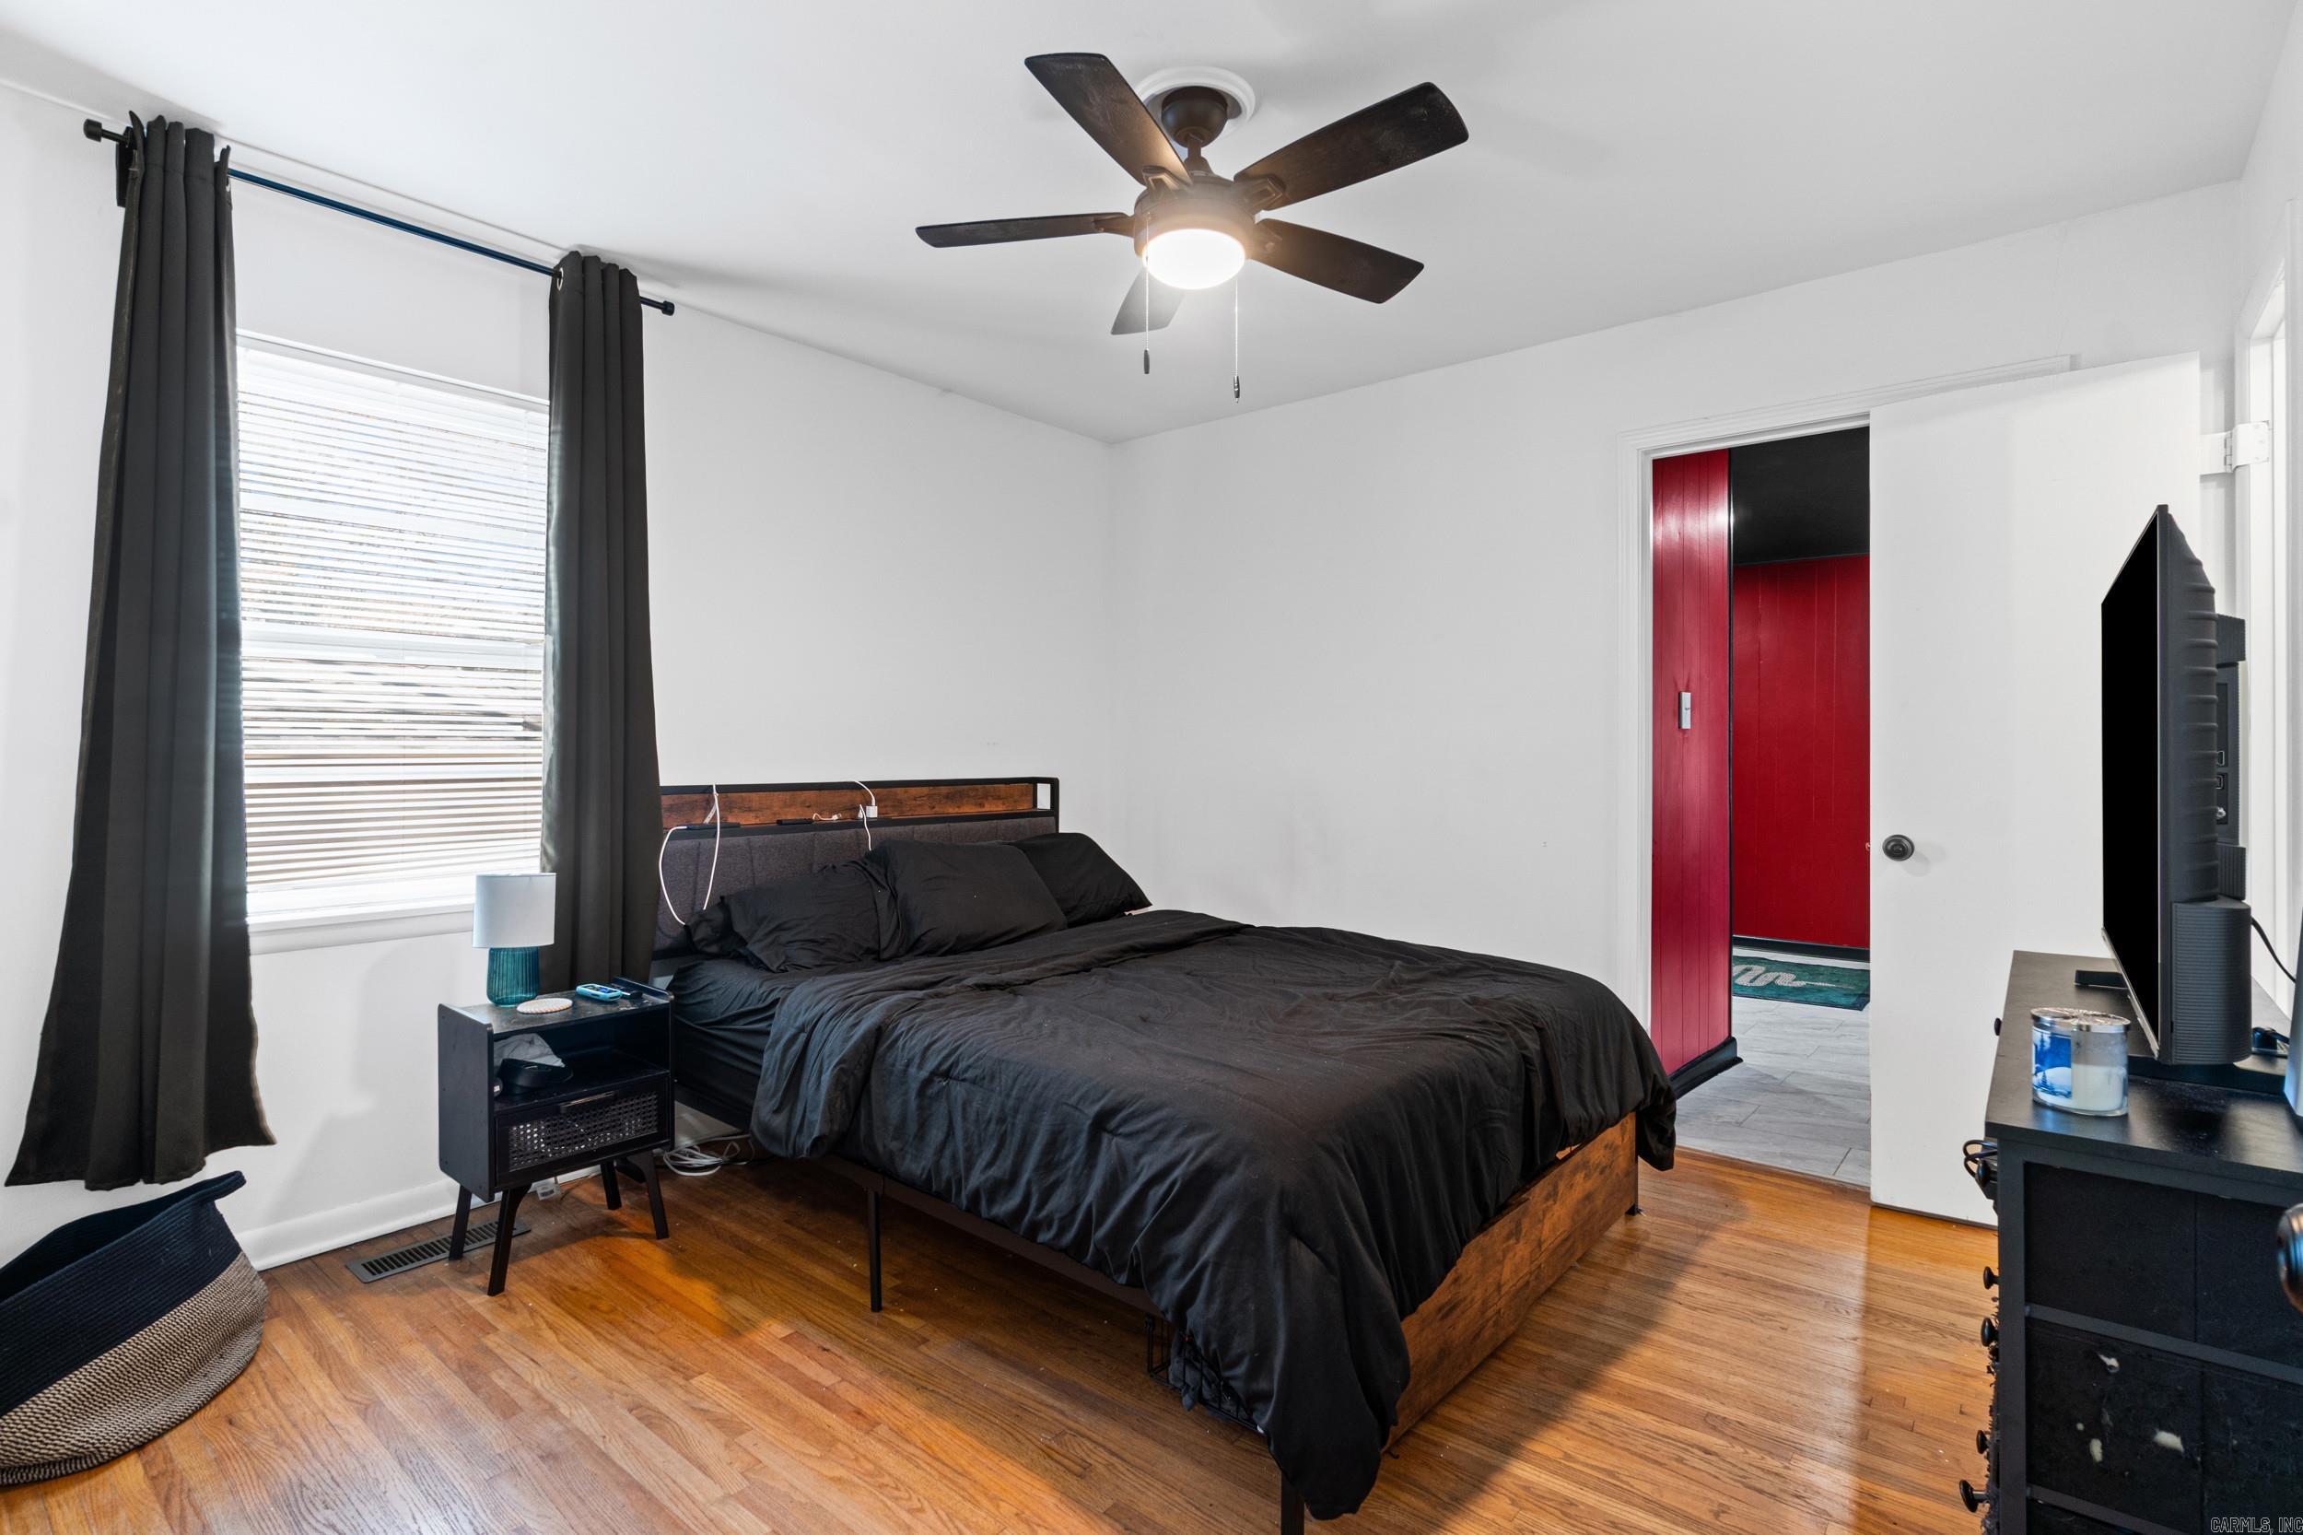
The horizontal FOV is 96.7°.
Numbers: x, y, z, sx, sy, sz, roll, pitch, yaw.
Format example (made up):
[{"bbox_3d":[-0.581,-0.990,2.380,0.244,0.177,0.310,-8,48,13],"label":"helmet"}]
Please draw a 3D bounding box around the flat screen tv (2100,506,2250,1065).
[{"bbox_3d":[1.592,0.010,1.611,0.085,0.650,1.115,2,2,40],"label":"flat screen tv"}]

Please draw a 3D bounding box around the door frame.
[{"bbox_3d":[1.827,0.065,2.822,1.005,2.120,0.120,2,2,40],"label":"door frame"}]

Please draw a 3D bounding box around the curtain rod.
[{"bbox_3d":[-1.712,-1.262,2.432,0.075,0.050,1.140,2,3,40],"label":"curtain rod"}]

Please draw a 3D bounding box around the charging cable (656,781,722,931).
[{"bbox_3d":[-1.252,0.243,2.793,0.120,0.380,0.185,2,2,40],"label":"charging cable"}]

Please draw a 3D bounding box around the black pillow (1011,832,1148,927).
[{"bbox_3d":[-0.347,0.351,3.388,0.420,0.140,0.620,37,24,33],"label":"black pillow"}]

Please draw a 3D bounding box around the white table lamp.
[{"bbox_3d":[-1.487,0.401,2.390,0.162,0.296,0.162,1,1,40],"label":"white table lamp"}]

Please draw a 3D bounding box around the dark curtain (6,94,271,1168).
[{"bbox_3d":[-2.023,-0.234,2.066,0.140,2.090,0.350,1,1,40],"label":"dark curtain"}]

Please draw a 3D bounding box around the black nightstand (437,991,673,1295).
[{"bbox_3d":[-1.398,0.839,2.440,0.300,0.572,0.390,1,1,40],"label":"black nightstand"}]

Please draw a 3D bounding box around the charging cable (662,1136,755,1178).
[{"bbox_3d":[-1.257,1.080,2.902,0.210,0.055,0.210,2,2,40],"label":"charging cable"}]

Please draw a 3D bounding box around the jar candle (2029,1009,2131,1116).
[{"bbox_3d":[1.062,0.338,1.170,0.086,0.106,0.086,1,1,40],"label":"jar candle"}]

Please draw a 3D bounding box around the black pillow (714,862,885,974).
[{"bbox_3d":[-0.856,0.378,2.876,0.410,0.140,0.600,30,20,35],"label":"black pillow"}]

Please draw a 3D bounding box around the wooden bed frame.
[{"bbox_3d":[-0.084,0.595,2.727,2.160,1.050,1.545,1,1,40],"label":"wooden bed frame"}]

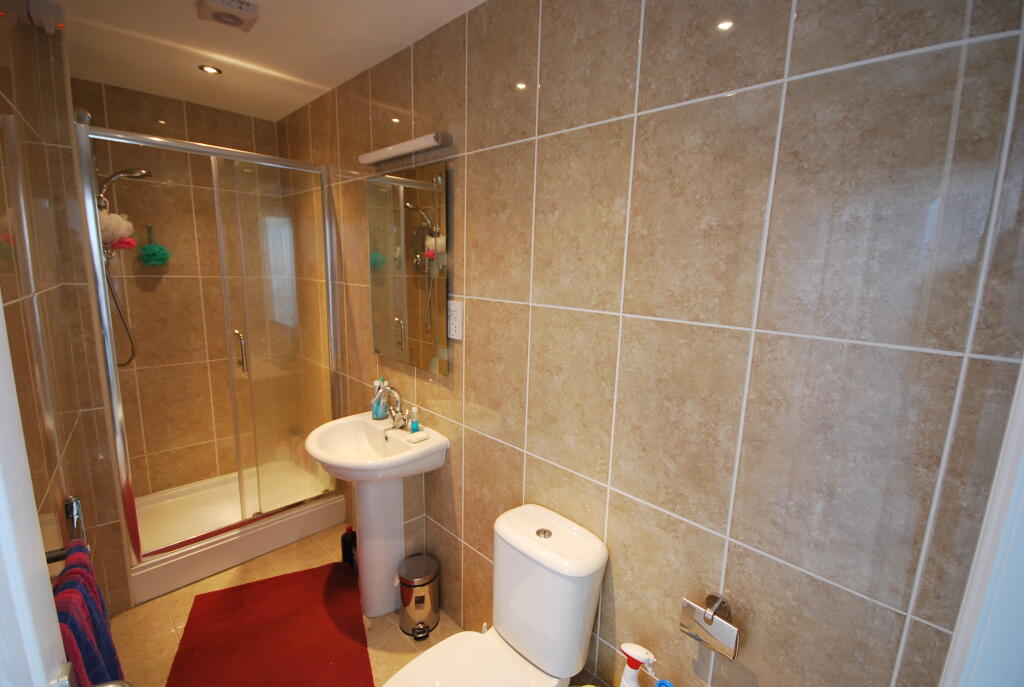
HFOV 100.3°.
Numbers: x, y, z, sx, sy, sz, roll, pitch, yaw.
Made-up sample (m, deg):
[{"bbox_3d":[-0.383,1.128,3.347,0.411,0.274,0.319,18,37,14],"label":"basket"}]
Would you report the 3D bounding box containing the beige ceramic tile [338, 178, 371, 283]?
[{"bbox_3d":[-0.761,-0.540,2.119,0.325,0.506,0.010,11,14,42],"label":"beige ceramic tile"}]

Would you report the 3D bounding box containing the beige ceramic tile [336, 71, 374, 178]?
[{"bbox_3d":[-0.745,-1.013,2.035,0.328,0.453,0.012,11,14,42],"label":"beige ceramic tile"}]

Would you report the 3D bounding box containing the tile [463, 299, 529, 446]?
[{"bbox_3d":[-0.062,0.102,1.548,0.325,0.506,0.010,11,14,42],"label":"tile"}]

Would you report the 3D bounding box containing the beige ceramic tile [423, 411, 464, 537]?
[{"bbox_3d":[-0.303,0.557,1.850,0.292,0.506,0.010,11,14,42],"label":"beige ceramic tile"}]

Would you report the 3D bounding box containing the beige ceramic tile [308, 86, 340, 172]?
[{"bbox_3d":[-0.985,-1.059,2.254,0.325,0.447,0.010,11,14,42],"label":"beige ceramic tile"}]

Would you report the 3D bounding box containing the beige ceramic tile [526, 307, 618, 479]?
[{"bbox_3d":[0.177,0.150,1.328,0.328,0.509,0.012,11,14,42],"label":"beige ceramic tile"}]

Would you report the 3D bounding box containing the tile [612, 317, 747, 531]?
[{"bbox_3d":[0.415,0.197,1.108,0.328,0.509,0.012,11,14,42],"label":"tile"}]

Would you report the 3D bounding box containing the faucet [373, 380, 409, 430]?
[{"bbox_3d":[-0.528,0.279,1.822,0.125,0.195,0.155,11,14,42],"label":"faucet"}]

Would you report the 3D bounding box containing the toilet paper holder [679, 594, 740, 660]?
[{"bbox_3d":[0.492,0.685,1.053,0.133,0.110,0.068,11,14,42],"label":"toilet paper holder"}]

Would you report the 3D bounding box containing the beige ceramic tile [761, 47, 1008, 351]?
[{"bbox_3d":[0.667,-0.257,0.799,0.321,0.509,0.012,11,14,42],"label":"beige ceramic tile"}]

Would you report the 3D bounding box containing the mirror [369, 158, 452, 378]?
[{"bbox_3d":[-0.451,-0.313,1.834,0.585,0.805,0.022,11,14,42],"label":"mirror"}]

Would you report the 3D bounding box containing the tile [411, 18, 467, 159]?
[{"bbox_3d":[-0.271,-0.917,1.591,0.325,0.449,0.010,11,14,42],"label":"tile"}]

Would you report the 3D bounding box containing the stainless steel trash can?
[{"bbox_3d":[-0.398,1.098,1.849,0.172,0.258,0.195,-1,11,-17],"label":"stainless steel trash can"}]

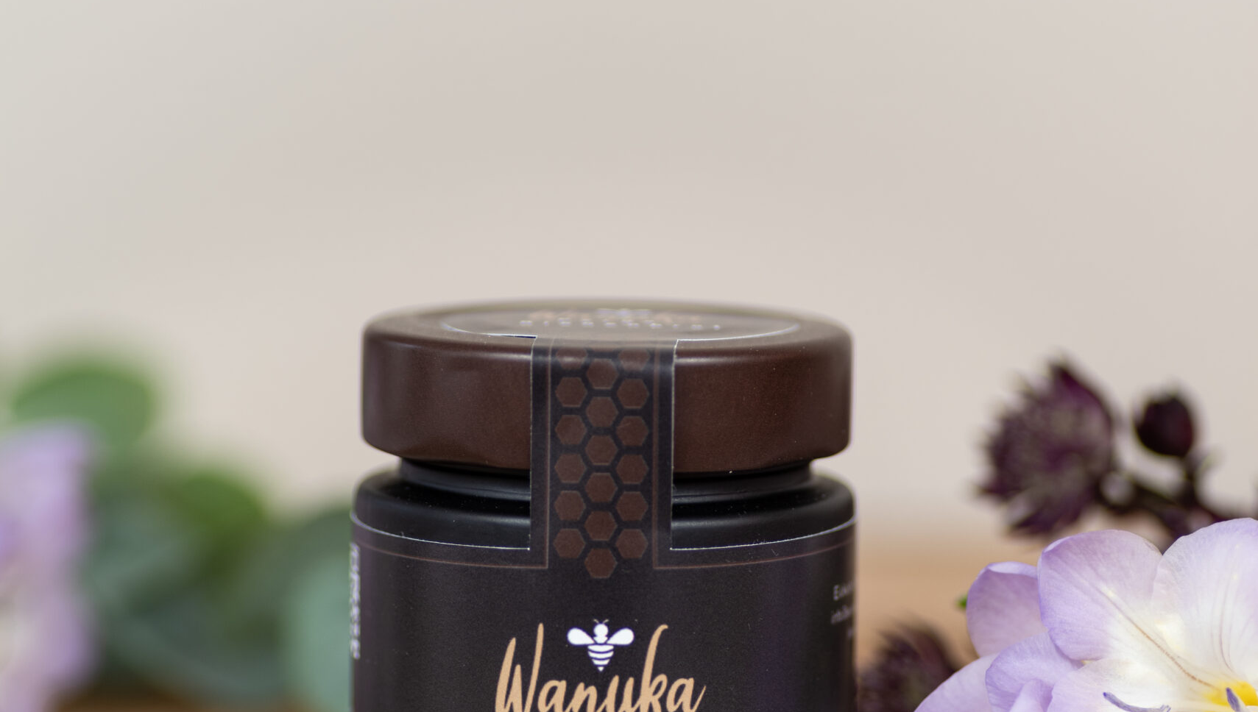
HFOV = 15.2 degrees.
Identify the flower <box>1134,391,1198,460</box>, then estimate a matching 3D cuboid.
[{"bbox_3d":[0.075,0.010,0.658,0.009,0.009,0.009,0,6,0],"label":"flower"}]

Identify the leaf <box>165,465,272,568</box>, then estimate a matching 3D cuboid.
[{"bbox_3d":[-0.065,0.026,0.740,0.017,0.016,0.011,0,6,0],"label":"leaf"}]

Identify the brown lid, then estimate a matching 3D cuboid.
[{"bbox_3d":[-0.003,0.003,0.613,0.064,0.015,0.064,0,6,0],"label":"brown lid"}]

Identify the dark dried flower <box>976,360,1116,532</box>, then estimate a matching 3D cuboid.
[{"bbox_3d":[0.059,0.013,0.658,0.017,0.024,0.017,5,8,37],"label":"dark dried flower"}]

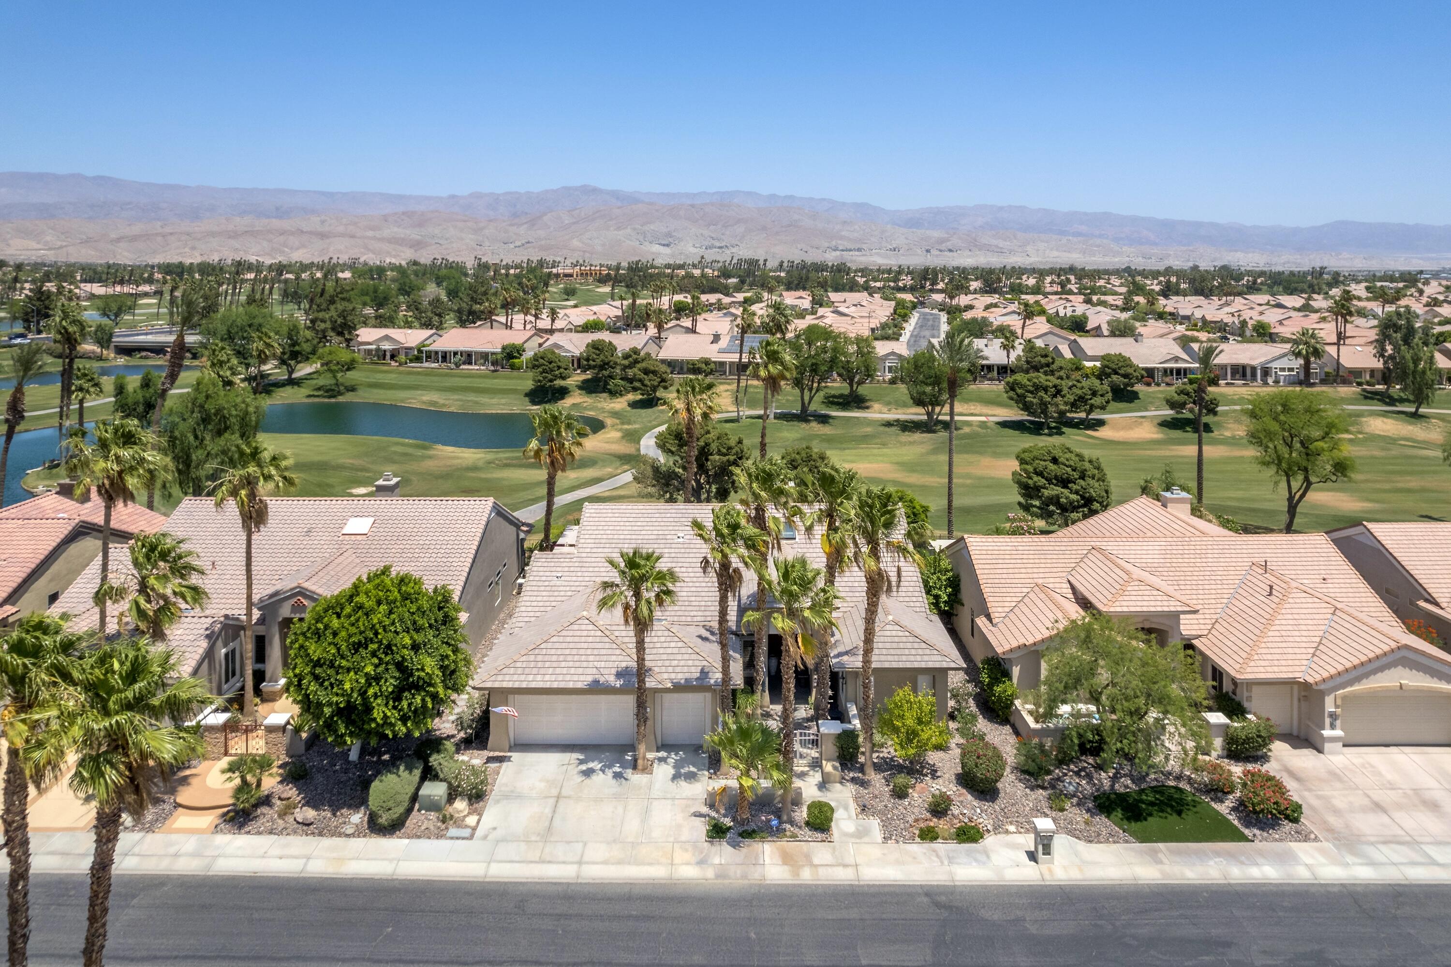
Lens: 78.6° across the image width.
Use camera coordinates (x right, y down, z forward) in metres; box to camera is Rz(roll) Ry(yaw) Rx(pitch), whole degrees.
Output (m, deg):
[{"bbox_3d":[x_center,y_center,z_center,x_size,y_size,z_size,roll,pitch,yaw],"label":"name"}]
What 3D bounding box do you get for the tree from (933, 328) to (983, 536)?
[{"bbox_3d":[15.510,-2.991,60.559,3.491,15.035,3.491,0,14,0],"label":"tree"}]

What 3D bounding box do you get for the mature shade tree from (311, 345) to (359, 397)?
[{"bbox_3d":[-62.232,-18.055,141.816,7.000,7.900,7.000,0,13,0],"label":"mature shade tree"}]

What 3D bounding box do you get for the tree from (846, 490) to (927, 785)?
[{"bbox_3d":[5.721,5.661,32.649,2.900,11.300,2.900,0,13,0],"label":"tree"}]

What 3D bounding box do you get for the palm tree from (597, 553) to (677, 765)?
[{"bbox_3d":[-3.227,6.643,33.073,3.007,8.887,3.007,0,14,0],"label":"palm tree"}]

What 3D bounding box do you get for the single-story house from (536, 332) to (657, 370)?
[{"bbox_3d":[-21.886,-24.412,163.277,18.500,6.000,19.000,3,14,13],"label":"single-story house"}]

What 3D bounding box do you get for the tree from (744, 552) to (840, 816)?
[{"bbox_3d":[2.163,7.086,30.022,3.276,9.715,3.276,0,14,0],"label":"tree"}]

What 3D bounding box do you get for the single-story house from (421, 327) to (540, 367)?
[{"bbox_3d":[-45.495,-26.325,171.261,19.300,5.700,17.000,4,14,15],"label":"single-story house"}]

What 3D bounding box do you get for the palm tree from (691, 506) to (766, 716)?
[{"bbox_3d":[0.102,5.967,32.761,2.800,10.700,2.800,0,13,0],"label":"palm tree"}]

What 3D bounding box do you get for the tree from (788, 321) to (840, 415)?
[{"bbox_3d":[11.107,-14.103,111.320,7.055,11.705,7.055,0,14,0],"label":"tree"}]

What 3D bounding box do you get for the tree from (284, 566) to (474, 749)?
[{"bbox_3d":[-13.416,7.133,34.282,7.000,7.860,7.000,0,14,0],"label":"tree"}]

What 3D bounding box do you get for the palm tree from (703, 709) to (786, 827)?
[{"bbox_3d":[0.695,9.903,30.575,2.843,3.965,2.843,0,14,0],"label":"palm tree"}]

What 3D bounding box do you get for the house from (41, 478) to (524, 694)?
[{"bbox_3d":[-21.668,4.506,45.460,19.100,6.900,21.600,0,14,0],"label":"house"}]

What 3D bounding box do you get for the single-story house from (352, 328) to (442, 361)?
[{"bbox_3d":[-65.548,-27.741,177.500,17.000,5.300,15.500,4,14,16],"label":"single-story house"}]

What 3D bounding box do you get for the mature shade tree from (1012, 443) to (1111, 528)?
[{"bbox_3d":[24.726,0.415,65.204,7.190,6.630,7.190,0,14,0],"label":"mature shade tree"}]

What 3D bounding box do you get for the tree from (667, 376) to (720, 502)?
[{"bbox_3d":[-2.161,-1.479,60.547,3.622,11.700,3.622,0,14,0],"label":"tree"}]

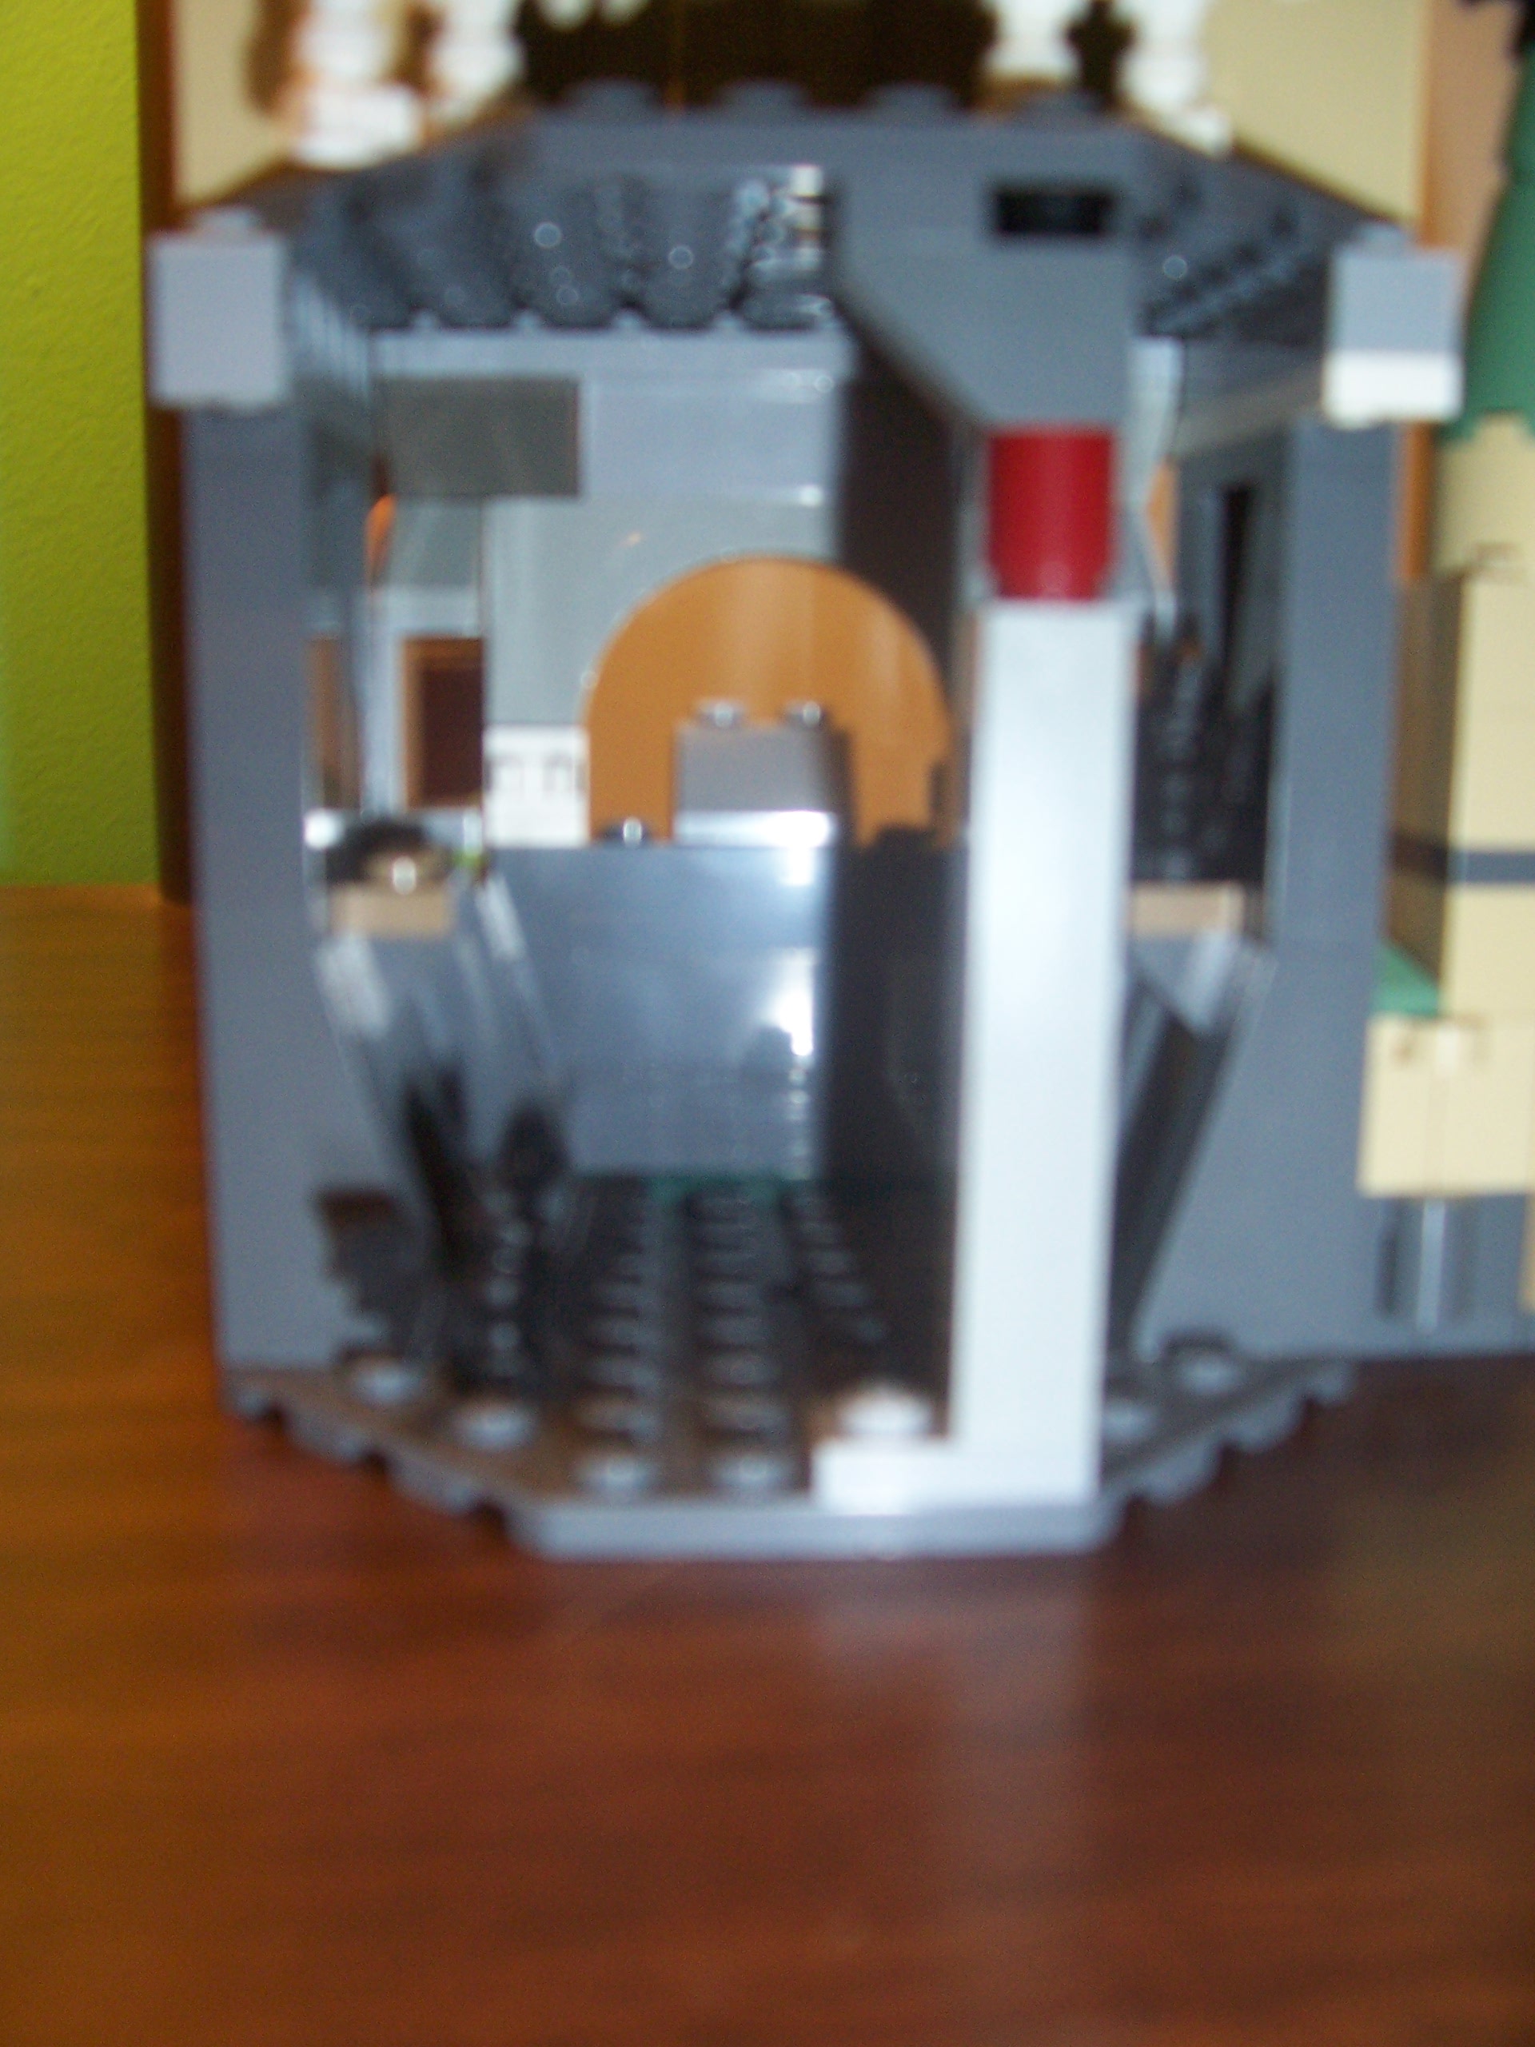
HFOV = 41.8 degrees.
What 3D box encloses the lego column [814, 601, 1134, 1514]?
[{"bbox_3d":[0.011,0.002,0.117,0.016,0.051,0.008,0,9,-3],"label":"lego column"}]

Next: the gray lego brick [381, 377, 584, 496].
[{"bbox_3d":[-0.023,-0.047,0.164,0.016,0.010,0.008,0,9,-3],"label":"gray lego brick"}]

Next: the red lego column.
[{"bbox_3d":[0.016,-0.028,0.112,0.008,0.010,0.008,0,9,-3],"label":"red lego column"}]

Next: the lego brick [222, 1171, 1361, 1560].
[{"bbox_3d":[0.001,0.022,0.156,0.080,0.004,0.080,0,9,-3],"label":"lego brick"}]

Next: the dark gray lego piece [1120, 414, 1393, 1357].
[{"bbox_3d":[0.034,-0.008,0.142,0.016,0.064,0.009,0,9,-3],"label":"dark gray lego piece"}]

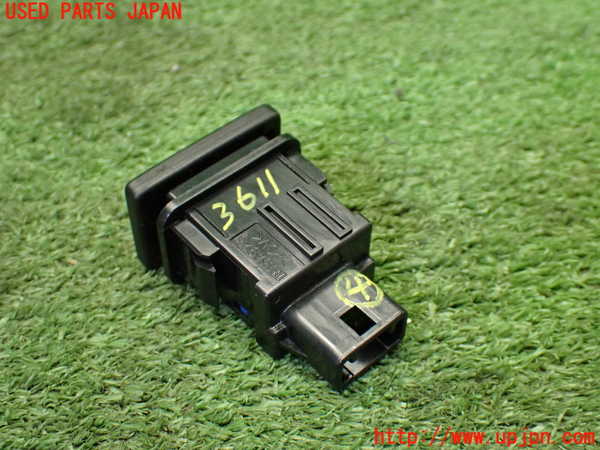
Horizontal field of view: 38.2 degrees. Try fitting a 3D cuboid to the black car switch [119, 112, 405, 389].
[{"bbox_3d":[-0.003,0.006,0.172,0.036,0.023,0.052,-33,57,-25],"label":"black car switch"}]

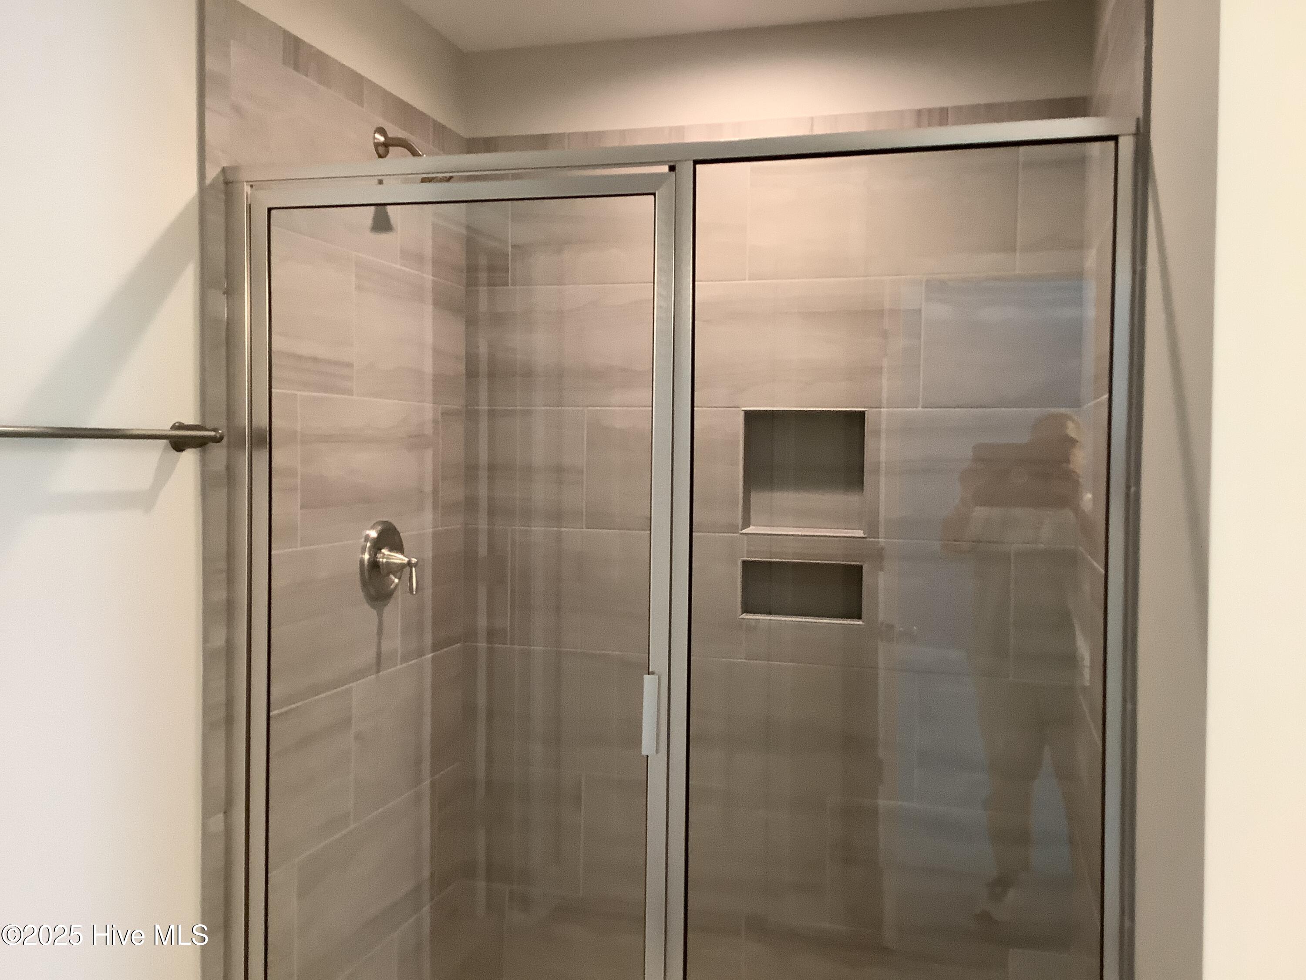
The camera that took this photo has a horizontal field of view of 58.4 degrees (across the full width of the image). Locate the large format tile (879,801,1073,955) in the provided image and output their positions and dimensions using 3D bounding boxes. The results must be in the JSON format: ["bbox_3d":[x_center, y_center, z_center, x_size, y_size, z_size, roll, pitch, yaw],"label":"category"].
[{"bbox_3d":[0.713,0.885,2.690,0.472,0.303,0.010,1,2,16],"label":"large format tile"}]

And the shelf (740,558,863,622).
[{"bbox_3d":[0.365,0.239,2.817,0.297,0.143,0.095,1,2,16],"label":"shelf"}]

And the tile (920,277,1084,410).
[{"bbox_3d":[0.786,-0.338,2.635,0.344,0.303,0.010,1,2,16],"label":"tile"}]

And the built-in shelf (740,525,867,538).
[{"bbox_3d":[0.367,0.101,2.813,0.299,0.016,0.095,1,2,16],"label":"built-in shelf"}]

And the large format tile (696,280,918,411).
[{"bbox_3d":[0.324,-0.347,2.768,0.611,0.303,0.010,1,2,16],"label":"large format tile"}]

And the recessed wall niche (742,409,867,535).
[{"bbox_3d":[0.369,-0.042,2.808,0.298,0.300,0.095,1,2,16],"label":"recessed wall niche"}]

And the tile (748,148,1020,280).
[{"bbox_3d":[0.527,-0.649,2.701,0.611,0.303,0.010,1,2,16],"label":"tile"}]

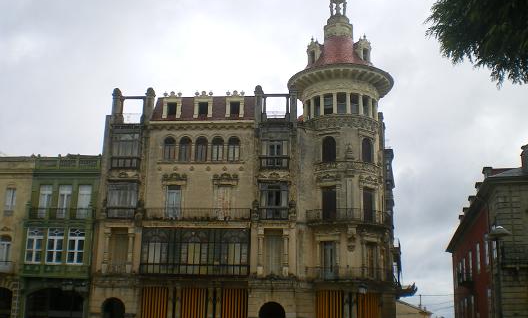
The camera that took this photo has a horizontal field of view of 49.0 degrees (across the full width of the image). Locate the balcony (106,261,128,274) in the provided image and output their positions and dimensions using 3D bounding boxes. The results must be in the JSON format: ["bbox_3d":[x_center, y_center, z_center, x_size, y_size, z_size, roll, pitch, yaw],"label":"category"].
[{"bbox_3d":[-10.423,7.804,41.496,1.609,0.808,0.400,0,-16,5],"label":"balcony"}]

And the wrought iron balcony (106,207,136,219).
[{"bbox_3d":[-10.979,4.299,45.148,2.407,0.935,0.700,0,-14,7],"label":"wrought iron balcony"}]

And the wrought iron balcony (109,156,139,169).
[{"bbox_3d":[-10.909,0.361,46.148,2.461,1.140,0.700,0,-14,7],"label":"wrought iron balcony"}]

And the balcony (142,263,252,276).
[{"bbox_3d":[-5.172,8.283,43.309,8.387,0.873,0.900,0,-14,7],"label":"balcony"}]

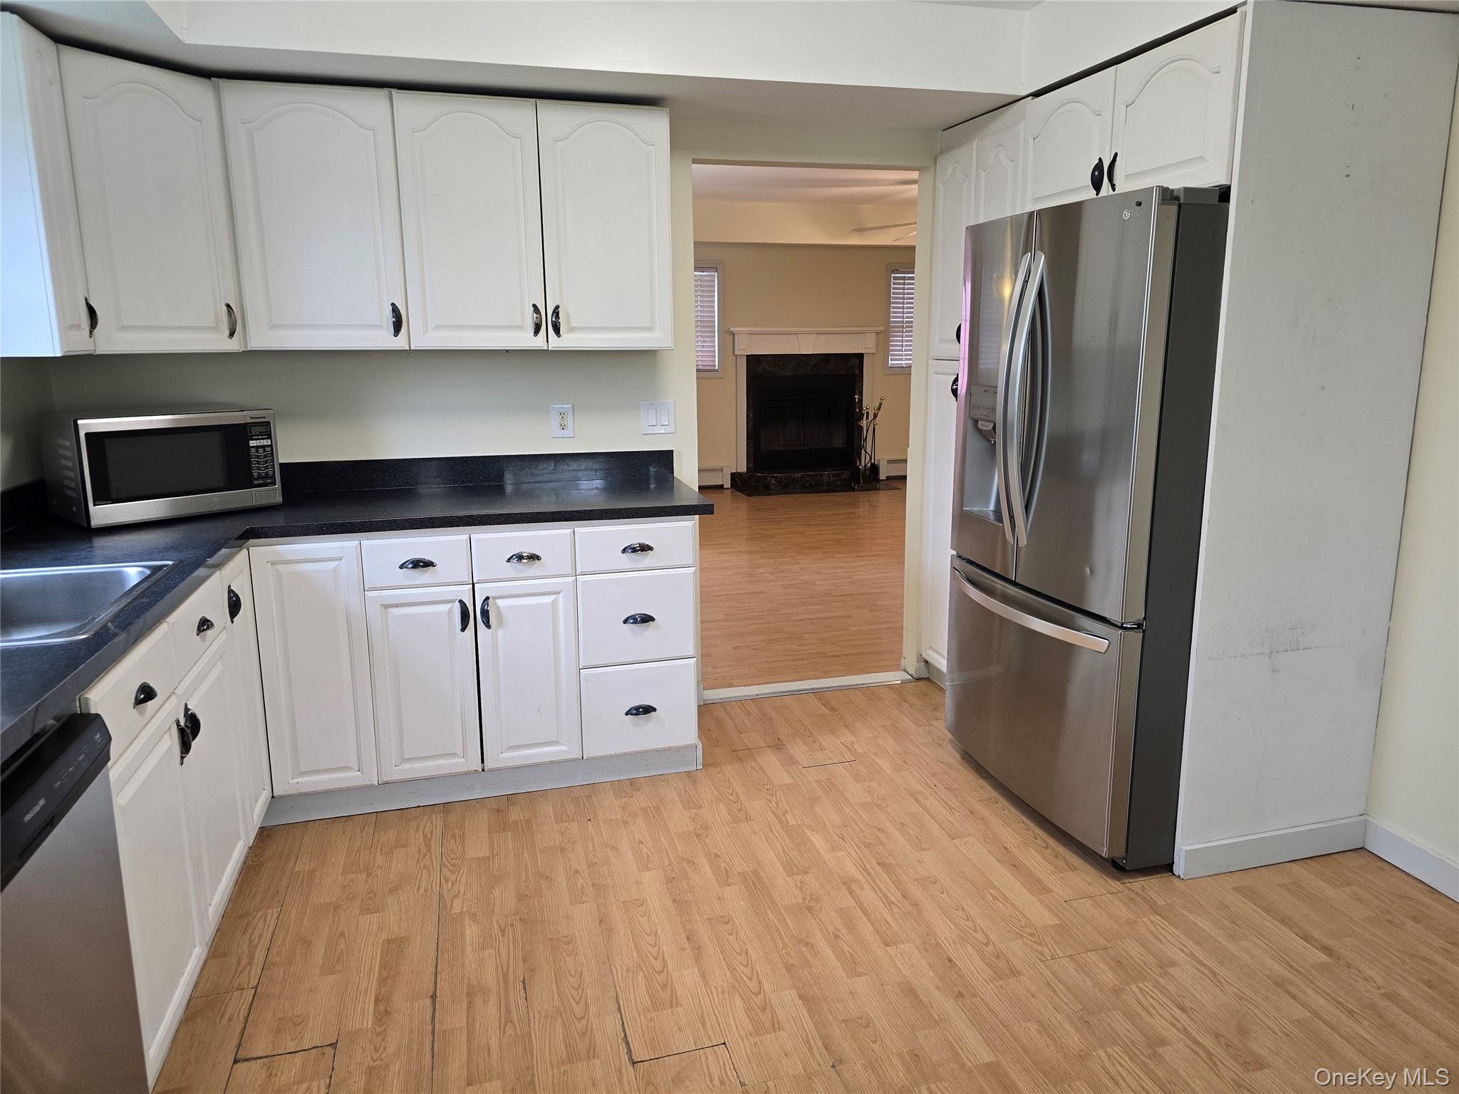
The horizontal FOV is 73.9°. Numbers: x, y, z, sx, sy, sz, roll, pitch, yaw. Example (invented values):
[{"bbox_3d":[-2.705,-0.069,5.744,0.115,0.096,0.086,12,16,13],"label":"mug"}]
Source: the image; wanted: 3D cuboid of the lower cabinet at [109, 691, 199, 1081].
[{"bbox_3d":[-1.295,0.636,1.754,0.500,0.596,0.380,-4,12,-15],"label":"lower cabinet"}]

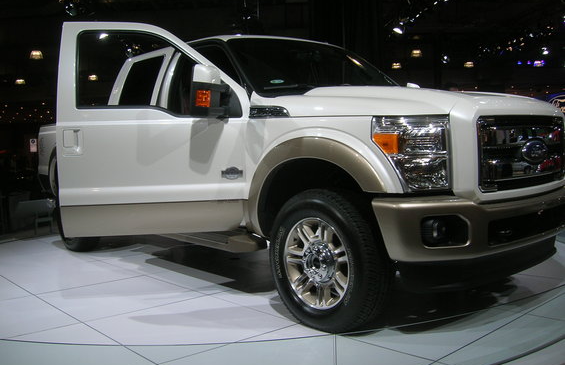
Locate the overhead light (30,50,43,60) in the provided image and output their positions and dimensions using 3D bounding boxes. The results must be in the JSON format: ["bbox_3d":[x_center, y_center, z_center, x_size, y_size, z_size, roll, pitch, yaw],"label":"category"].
[{"bbox_3d":[-9.533,-4.955,21.518,0.470,0.320,0.470,-3,4,0],"label":"overhead light"}]

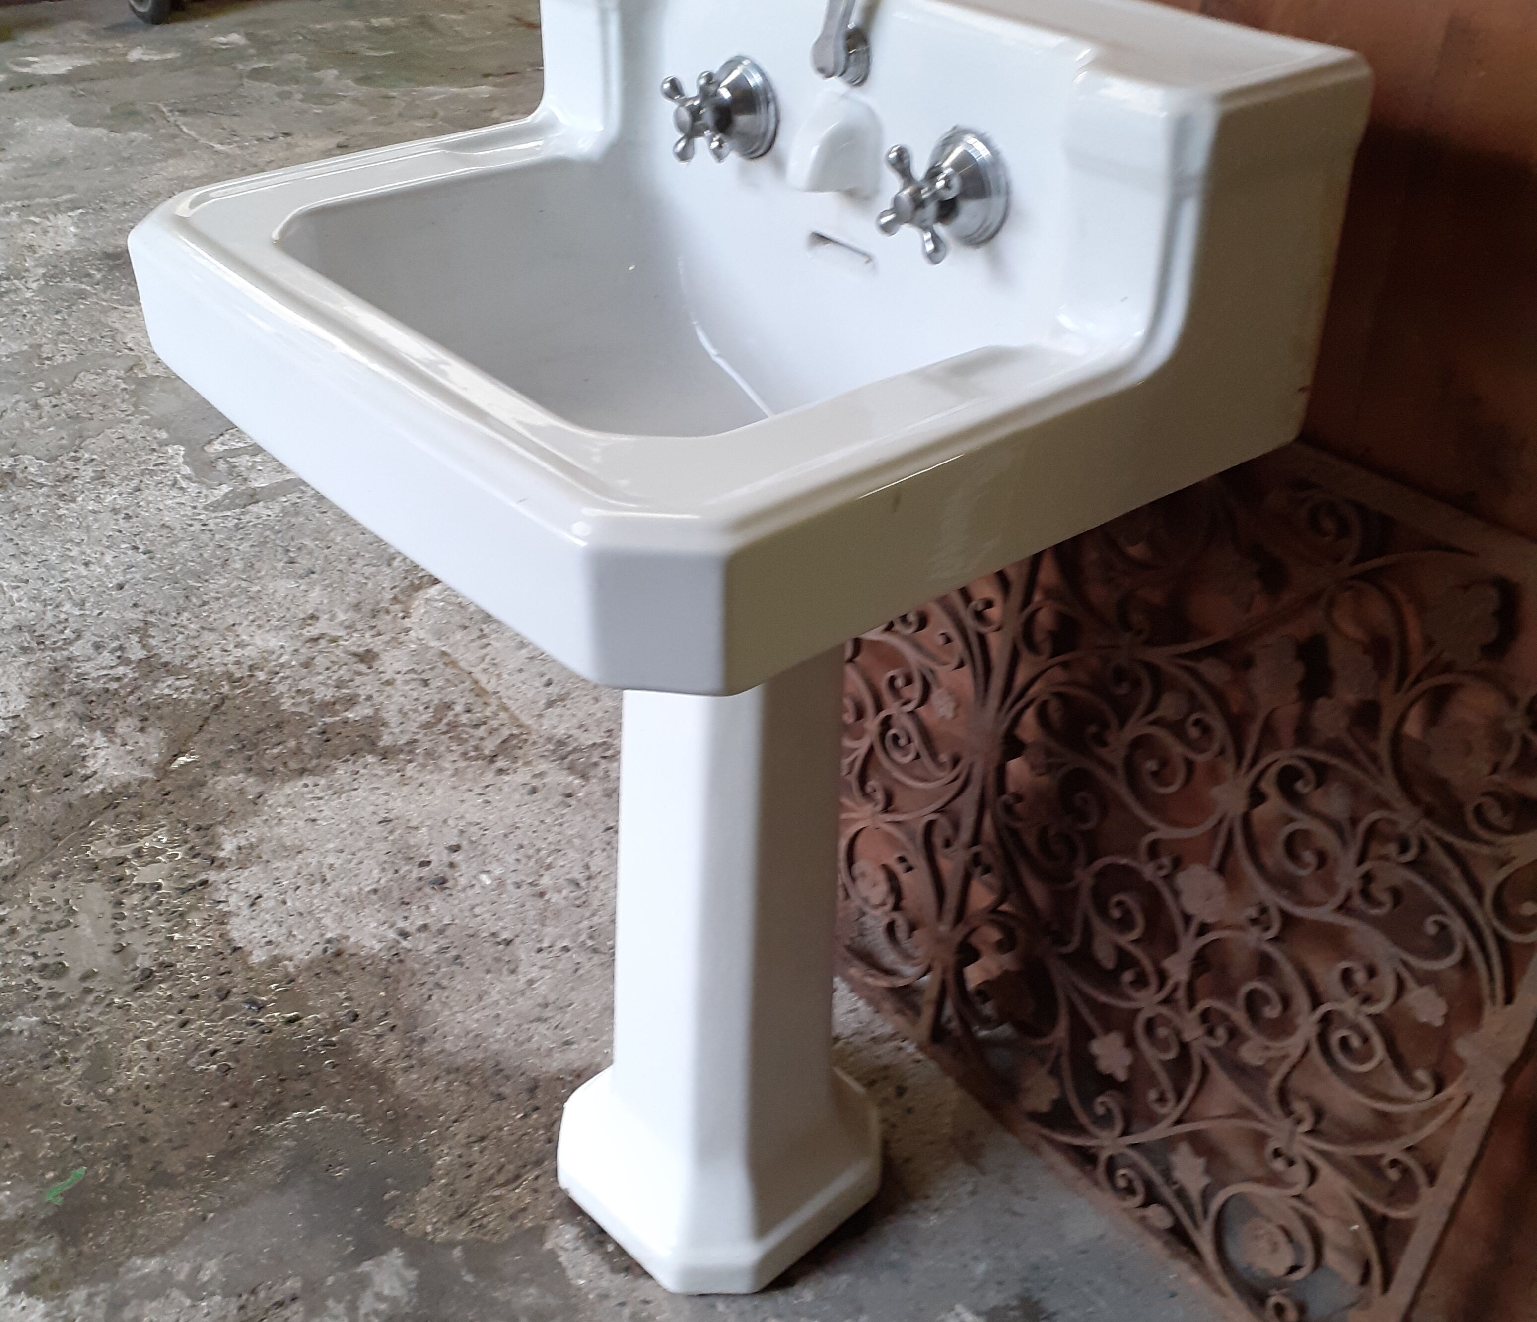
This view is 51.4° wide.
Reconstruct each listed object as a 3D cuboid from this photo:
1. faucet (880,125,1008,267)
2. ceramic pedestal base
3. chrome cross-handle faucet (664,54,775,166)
[{"bbox_3d":[0.093,-0.261,0.894,0.057,0.064,0.063,-25,42,-34],"label":"faucet"},{"bbox_3d":[-0.031,0.144,1.204,0.243,0.692,0.245,30,43,35],"label":"ceramic pedestal base"},{"bbox_3d":[-0.034,-0.346,1.014,0.057,0.064,0.063,-25,42,-34],"label":"chrome cross-handle faucet"}]

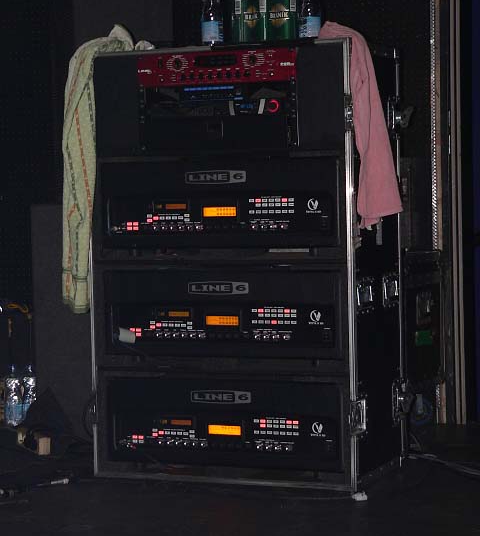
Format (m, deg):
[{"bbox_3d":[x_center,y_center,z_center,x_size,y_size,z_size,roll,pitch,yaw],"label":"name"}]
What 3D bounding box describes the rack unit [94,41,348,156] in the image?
[{"bbox_3d":[0.003,-0.453,4.497,0.770,0.315,0.380,0,2,23],"label":"rack unit"}]

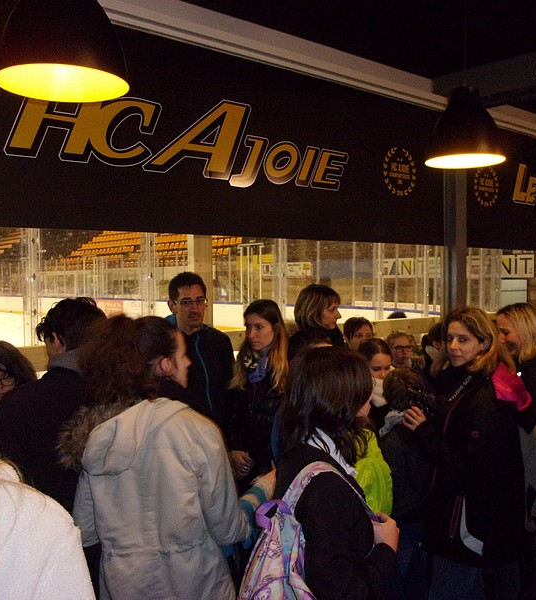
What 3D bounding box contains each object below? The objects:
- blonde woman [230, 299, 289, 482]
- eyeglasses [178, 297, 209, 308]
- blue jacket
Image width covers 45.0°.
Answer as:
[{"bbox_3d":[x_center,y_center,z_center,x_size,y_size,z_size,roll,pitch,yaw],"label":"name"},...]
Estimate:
[{"bbox_3d":[-0.029,0.813,2.877,0.460,1.640,0.310,0,2,16],"label":"blonde woman"},{"bbox_3d":[-0.345,0.013,2.830,0.142,0.043,0.140,-1,2,-26],"label":"eyeglasses"},{"bbox_3d":[-0.350,0.419,2.892,0.520,0.700,0.320,-2,2,-35],"label":"blue jacket"}]

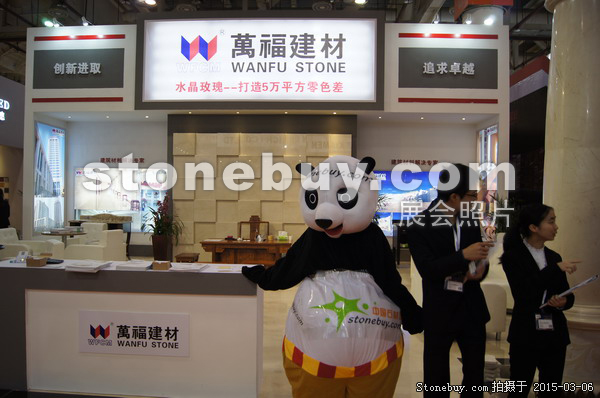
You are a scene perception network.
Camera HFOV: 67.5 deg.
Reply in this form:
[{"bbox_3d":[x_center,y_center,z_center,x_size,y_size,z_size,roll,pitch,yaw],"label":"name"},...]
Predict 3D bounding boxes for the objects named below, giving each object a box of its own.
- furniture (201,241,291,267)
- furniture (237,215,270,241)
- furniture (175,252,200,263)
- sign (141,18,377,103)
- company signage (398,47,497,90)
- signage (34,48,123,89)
[{"bbox_3d":[-0.906,1.148,8.051,1.575,0.760,0.720,1,0,2],"label":"furniture"},{"bbox_3d":[-0.923,0.943,8.672,0.608,1.170,0.520,1,0,2],"label":"furniture"},{"bbox_3d":[-2.032,1.284,8.285,0.418,0.460,0.400,1,0,2],"label":"furniture"},{"bbox_3d":[-0.875,-2.977,9.663,5.033,1.768,0.160,1,0,2],"label":"sign"},{"bbox_3d":[3.153,-2.793,9.586,2.087,0.862,0.080,1,0,2],"label":"company signage"},{"bbox_3d":[-4.879,-2.874,9.899,2.035,0.870,0.080,1,0,2],"label":"signage"}]

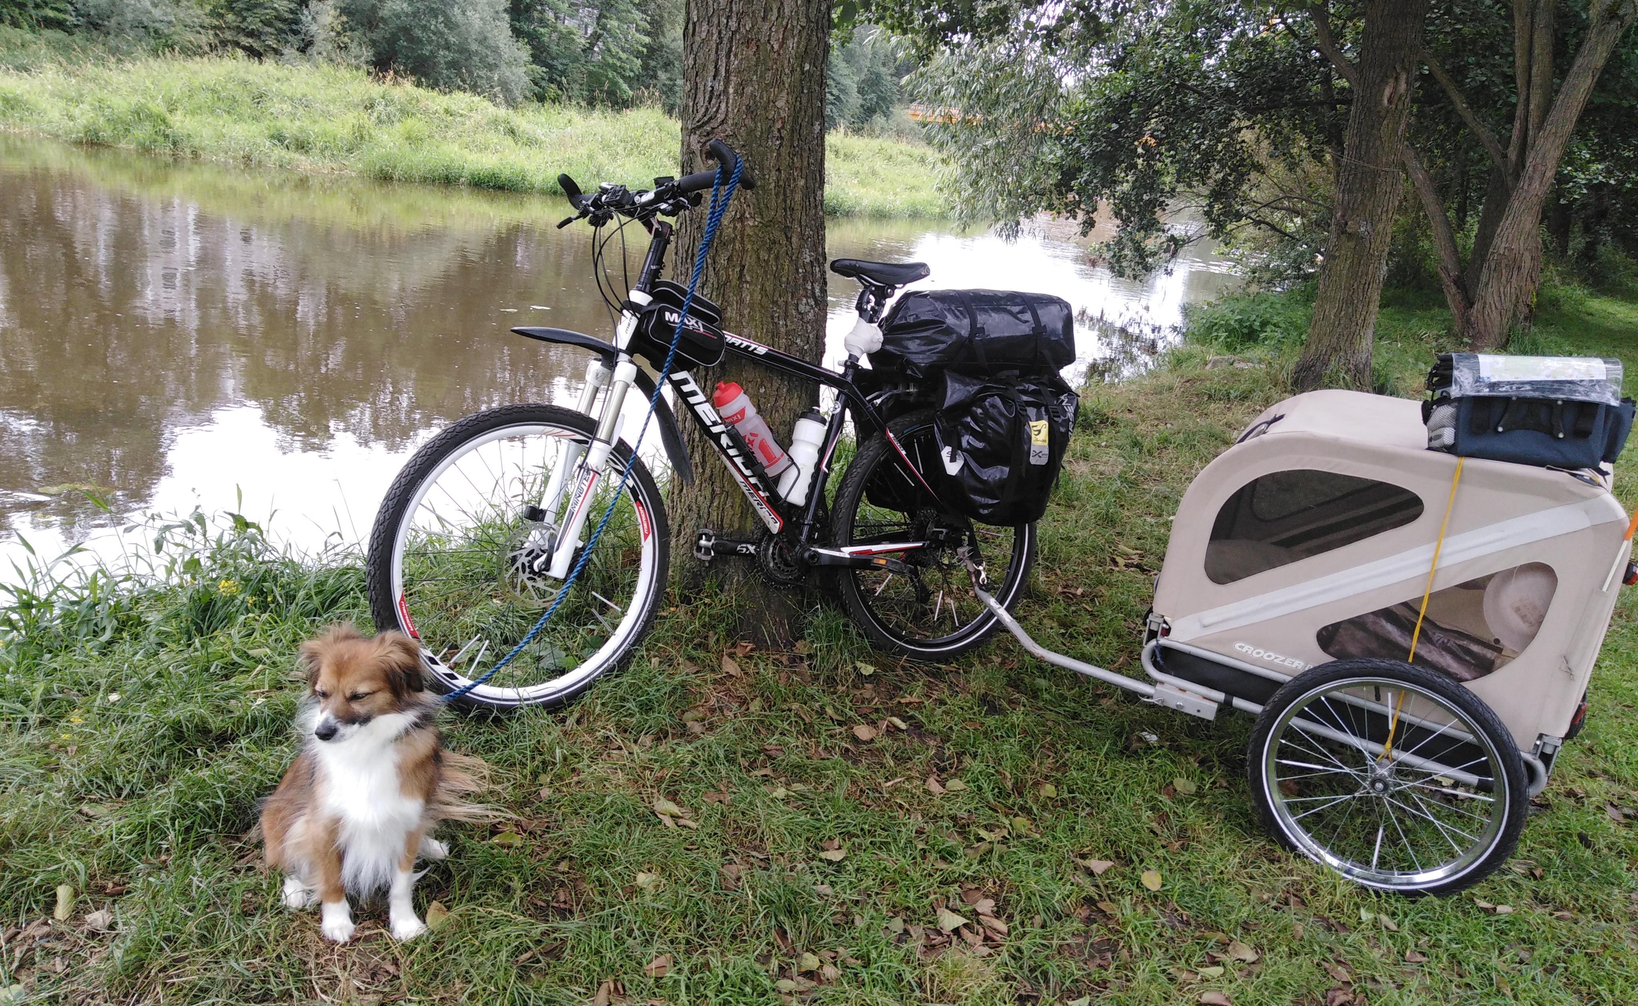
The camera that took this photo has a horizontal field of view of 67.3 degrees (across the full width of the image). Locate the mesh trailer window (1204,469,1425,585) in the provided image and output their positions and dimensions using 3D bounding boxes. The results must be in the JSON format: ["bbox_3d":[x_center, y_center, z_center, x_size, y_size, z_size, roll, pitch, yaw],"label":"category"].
[{"bbox_3d":[0.956,0.067,2.405,0.365,0.270,0.020,15,19,23],"label":"mesh trailer window"}]

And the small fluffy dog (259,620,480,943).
[{"bbox_3d":[-0.691,0.384,1.928,0.300,0.475,0.360,0,18,-22],"label":"small fluffy dog"}]

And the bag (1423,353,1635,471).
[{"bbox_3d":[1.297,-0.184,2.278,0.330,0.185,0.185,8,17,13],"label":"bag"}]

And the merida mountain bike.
[{"bbox_3d":[-0.121,-0.147,2.805,1.752,1.170,0.630,-2,9,-35],"label":"merida mountain bike"}]

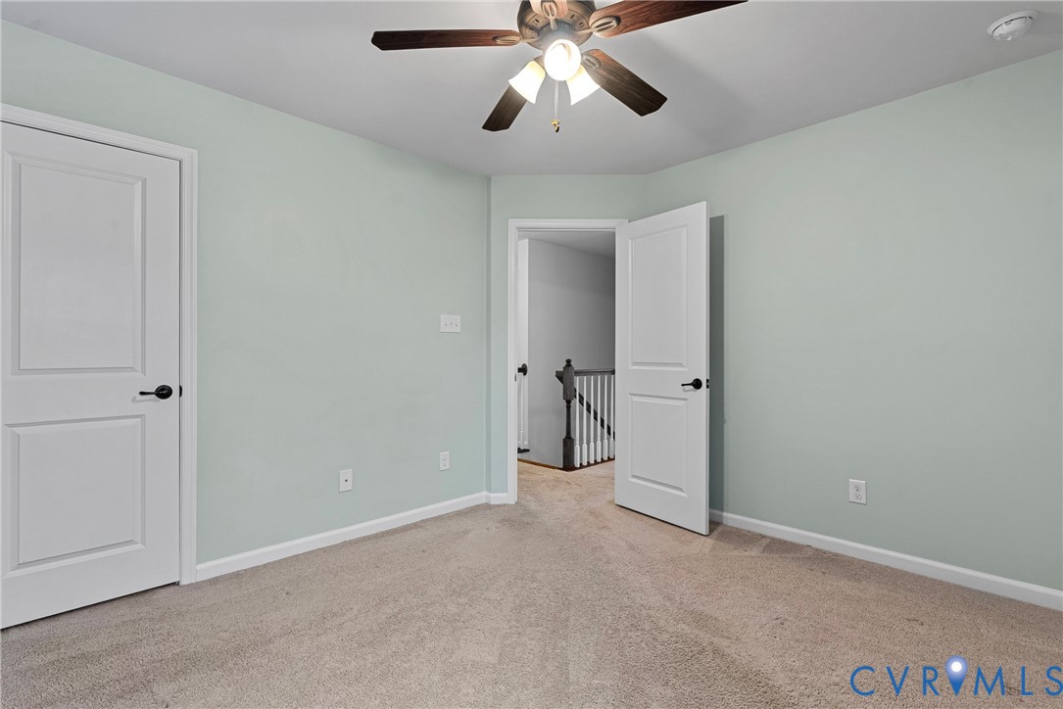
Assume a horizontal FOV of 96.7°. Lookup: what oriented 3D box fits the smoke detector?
[{"bbox_3d":[1.914,-1.303,1.879,0.142,0.040,0.142,0,0,-45],"label":"smoke detector"}]

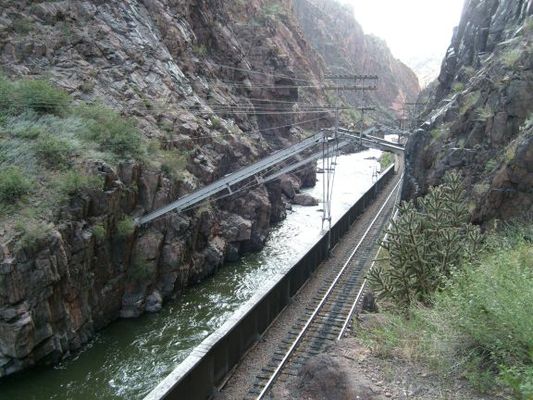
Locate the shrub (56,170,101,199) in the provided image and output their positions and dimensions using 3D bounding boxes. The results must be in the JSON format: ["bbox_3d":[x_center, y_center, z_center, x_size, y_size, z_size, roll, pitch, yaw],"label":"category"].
[{"bbox_3d":[-13.254,-1.022,38.000,3.380,2.010,2.880,0,8,0],"label":"shrub"}]

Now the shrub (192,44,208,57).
[{"bbox_3d":[-10.163,-23.021,83.000,2.460,1.760,2.090,0,8,0],"label":"shrub"}]

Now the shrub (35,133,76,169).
[{"bbox_3d":[-15.929,-3.644,40.500,3.010,2.430,2.550,0,8,0],"label":"shrub"}]

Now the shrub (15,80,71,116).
[{"bbox_3d":[-18.701,-8.474,45.000,4.680,2.860,3.970,0,8,0],"label":"shrub"}]

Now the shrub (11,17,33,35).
[{"bbox_3d":[-25.909,-18.454,57.000,2.330,1.810,1.980,0,8,0],"label":"shrub"}]

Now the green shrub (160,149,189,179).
[{"bbox_3d":[-8.022,-3.183,47.000,2.440,2.490,2.080,0,8,0],"label":"green shrub"}]

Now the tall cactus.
[{"bbox_3d":[2.360,0.616,8.000,1.690,1.950,1.400,0,8,0],"label":"tall cactus"}]

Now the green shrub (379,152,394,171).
[{"bbox_3d":[21.818,-7.000,98.000,2.910,3.110,2.470,0,8,0],"label":"green shrub"}]

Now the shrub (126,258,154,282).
[{"bbox_3d":[-9.189,5.101,39.000,1.880,1.650,1.600,0,8,0],"label":"shrub"}]

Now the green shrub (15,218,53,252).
[{"bbox_3d":[-13.833,2.108,32.000,2.260,1.920,1.920,0,8,0],"label":"green shrub"}]

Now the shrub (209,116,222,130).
[{"bbox_3d":[-6.245,-9.367,66.000,1.710,1.630,1.460,0,8,0],"label":"shrub"}]

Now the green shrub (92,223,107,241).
[{"bbox_3d":[-11.309,2.133,36.500,0.950,1.160,0.810,0,8,0],"label":"green shrub"}]

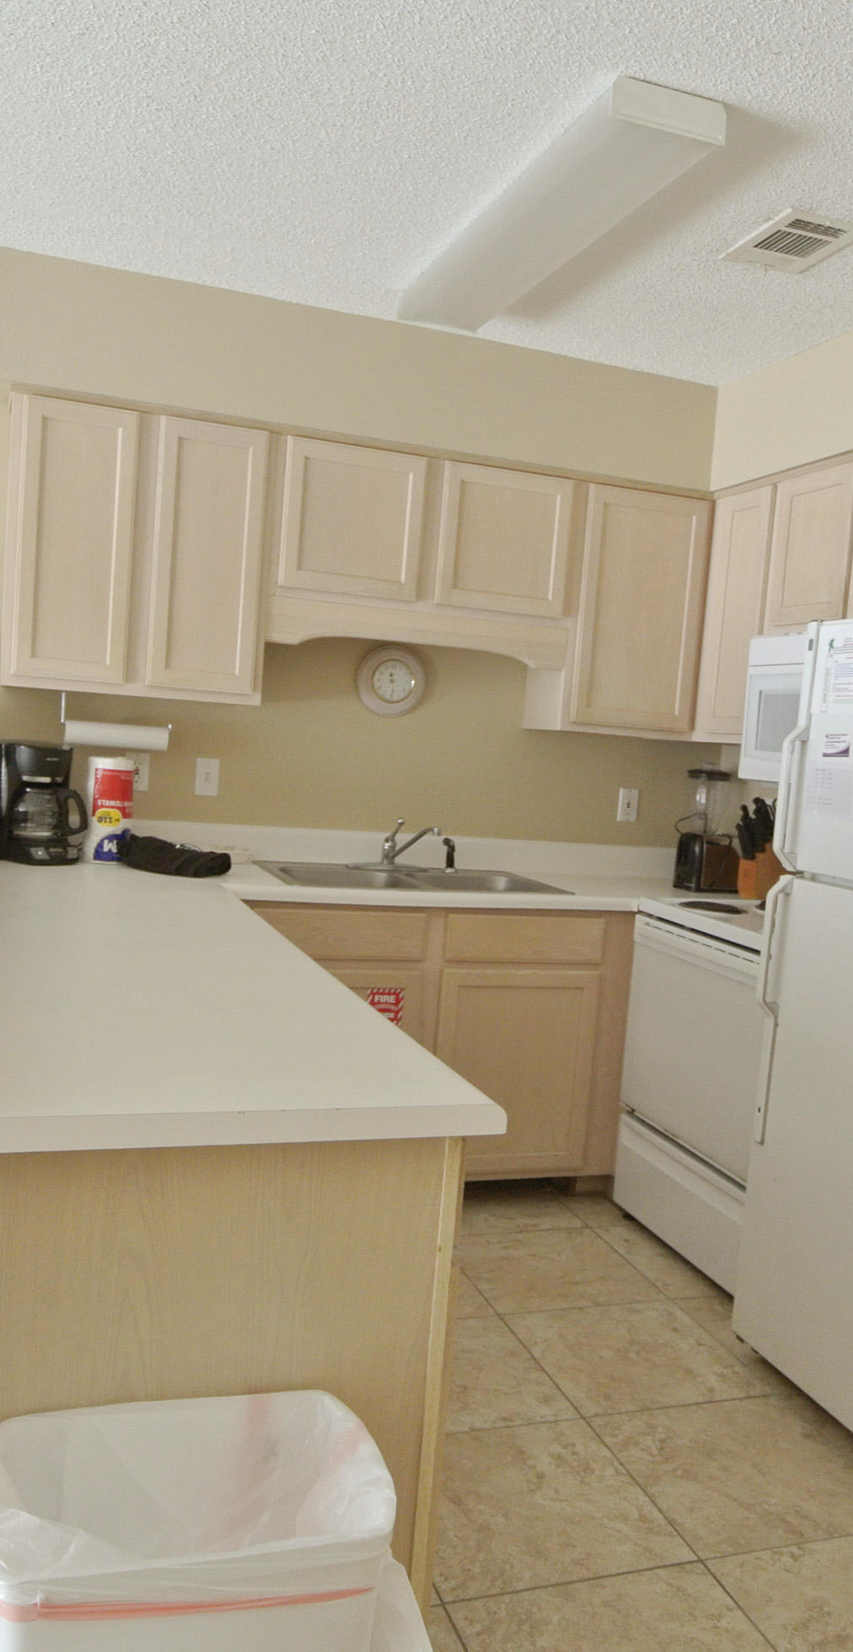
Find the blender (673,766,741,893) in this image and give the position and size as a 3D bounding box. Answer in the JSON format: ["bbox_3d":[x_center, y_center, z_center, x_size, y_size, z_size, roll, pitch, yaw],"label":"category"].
[{"bbox_3d":[0.922,-0.004,4.080,0.170,0.400,0.180,6,5,18],"label":"blender"}]

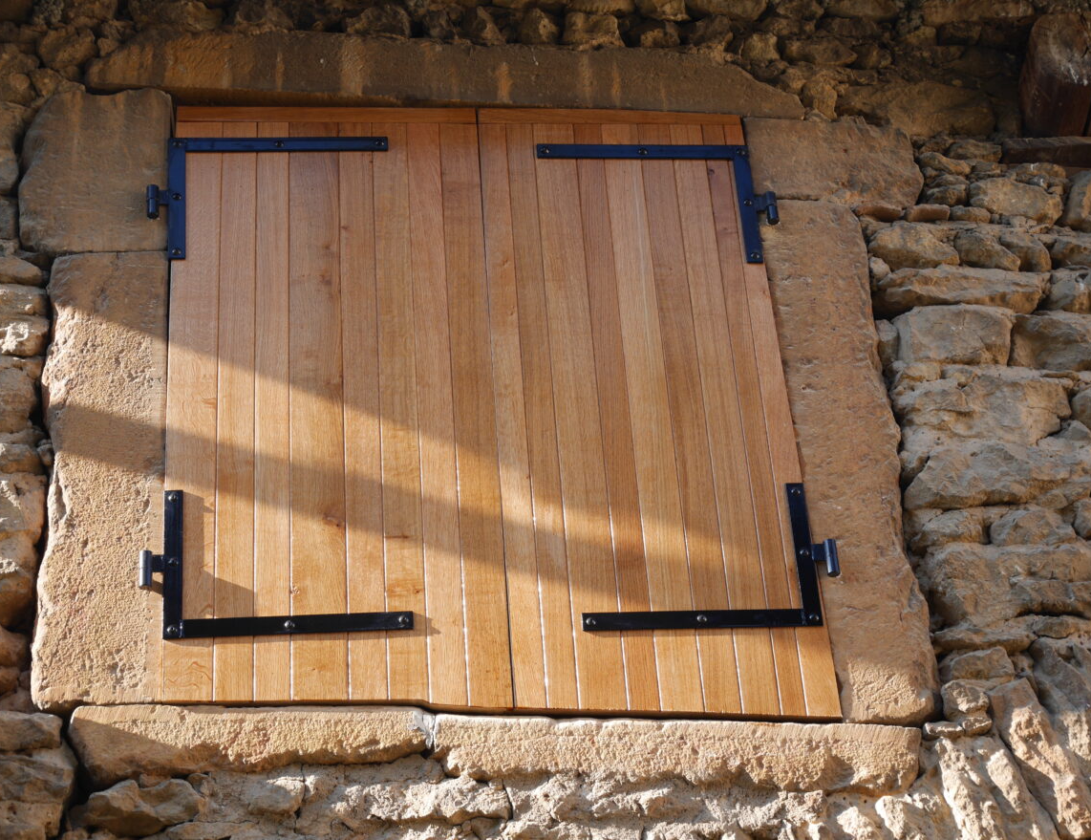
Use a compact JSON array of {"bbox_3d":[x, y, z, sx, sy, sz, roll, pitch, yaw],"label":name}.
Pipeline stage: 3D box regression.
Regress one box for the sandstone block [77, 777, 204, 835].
[{"bbox_3d":[-0.707,0.699,3.614,0.220,0.099,0.130,0,-31,-7],"label":"sandstone block"}]

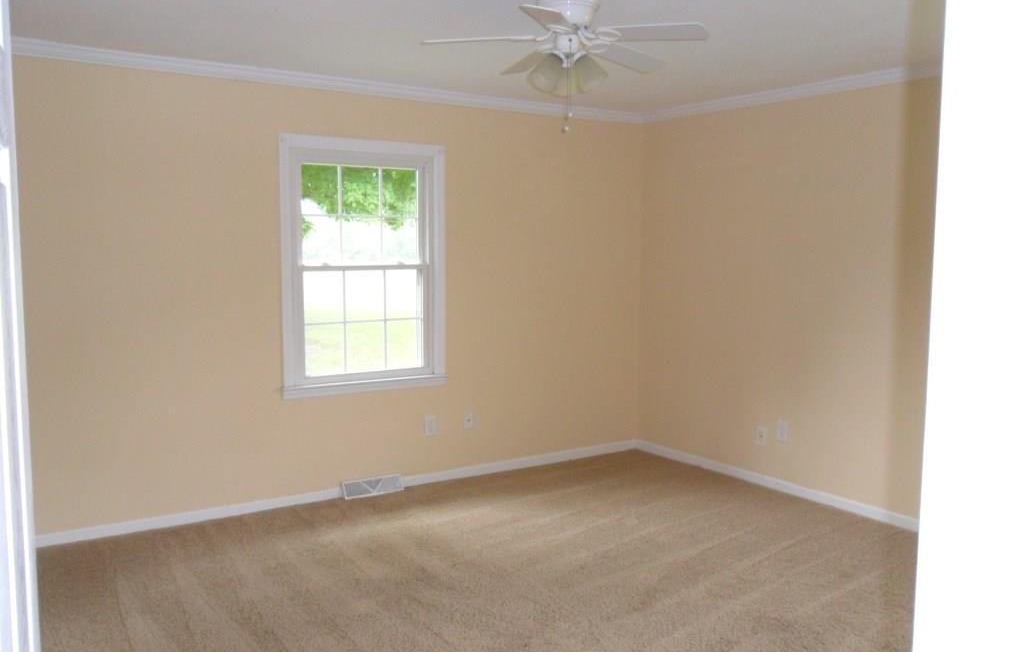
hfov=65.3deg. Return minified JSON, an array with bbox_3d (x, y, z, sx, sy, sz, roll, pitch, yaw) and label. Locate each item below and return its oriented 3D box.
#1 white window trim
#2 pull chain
[{"bbox_3d":[-0.857,-0.345,4.745,1.035,1.480,0.100,-3,6,-32],"label":"white window trim"},{"bbox_3d":[0.207,-0.858,2.980,0.032,0.280,0.030,0,5,0],"label":"pull chain"}]

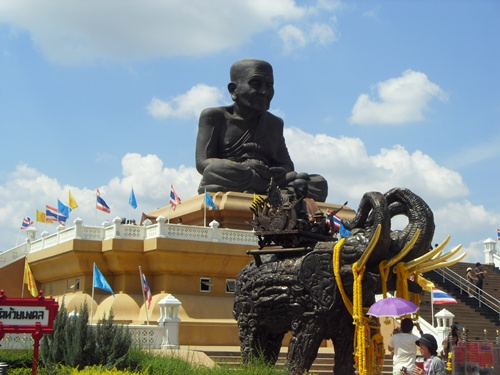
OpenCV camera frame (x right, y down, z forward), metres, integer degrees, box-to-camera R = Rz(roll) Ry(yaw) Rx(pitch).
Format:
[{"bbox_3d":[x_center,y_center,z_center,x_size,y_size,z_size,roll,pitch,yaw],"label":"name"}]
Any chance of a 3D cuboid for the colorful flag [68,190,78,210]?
[{"bbox_3d":[-9.128,0.689,44.900,0.550,0.950,0.250,3,-11,-11],"label":"colorful flag"}]

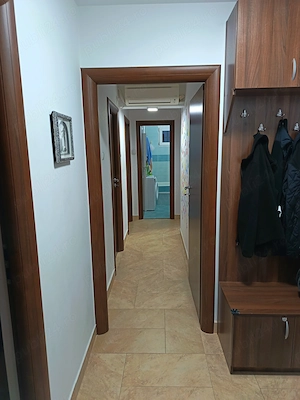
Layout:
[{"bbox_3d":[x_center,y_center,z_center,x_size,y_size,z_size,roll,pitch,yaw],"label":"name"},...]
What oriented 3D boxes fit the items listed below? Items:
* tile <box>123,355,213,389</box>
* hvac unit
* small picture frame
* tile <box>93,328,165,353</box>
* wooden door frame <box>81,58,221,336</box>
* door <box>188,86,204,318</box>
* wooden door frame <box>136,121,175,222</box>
[{"bbox_3d":[0.114,1.206,1.971,0.602,0.010,0.299,-1,10,2],"label":"tile"},{"bbox_3d":[0.032,-1.565,4.176,0.785,0.285,0.205,-1,10,2],"label":"hvac unit"},{"bbox_3d":[-0.497,-0.351,1.582,0.025,0.258,0.305,-1,10,2],"label":"small picture frame"},{"bbox_3d":[-0.161,1.154,2.278,0.585,0.010,0.297,-1,10,2],"label":"tile"},{"bbox_3d":[0.024,0.082,2.226,0.986,2.110,0.160,-1,10,2],"label":"wooden door frame"},{"bbox_3d":[0.455,0.016,2.739,0.045,2.020,0.820,-1,10,2],"label":"door"},{"bbox_3d":[0.132,-0.626,6.051,0.785,2.110,0.150,-1,10,2],"label":"wooden door frame"}]

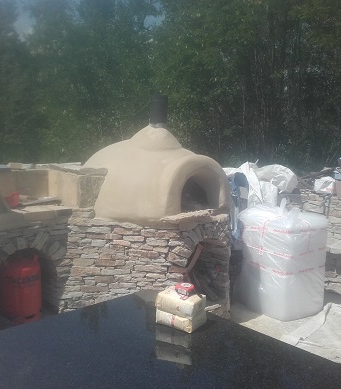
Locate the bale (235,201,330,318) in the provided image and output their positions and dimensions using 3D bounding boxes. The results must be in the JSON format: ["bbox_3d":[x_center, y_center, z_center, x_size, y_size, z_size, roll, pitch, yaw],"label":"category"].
[{"bbox_3d":[1.015,0.585,4.249,0.530,0.880,0.610,-5,9,-32],"label":"bale"}]

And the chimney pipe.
[{"bbox_3d":[-0.107,-0.760,4.270,0.155,0.305,0.155,0,7,0],"label":"chimney pipe"}]

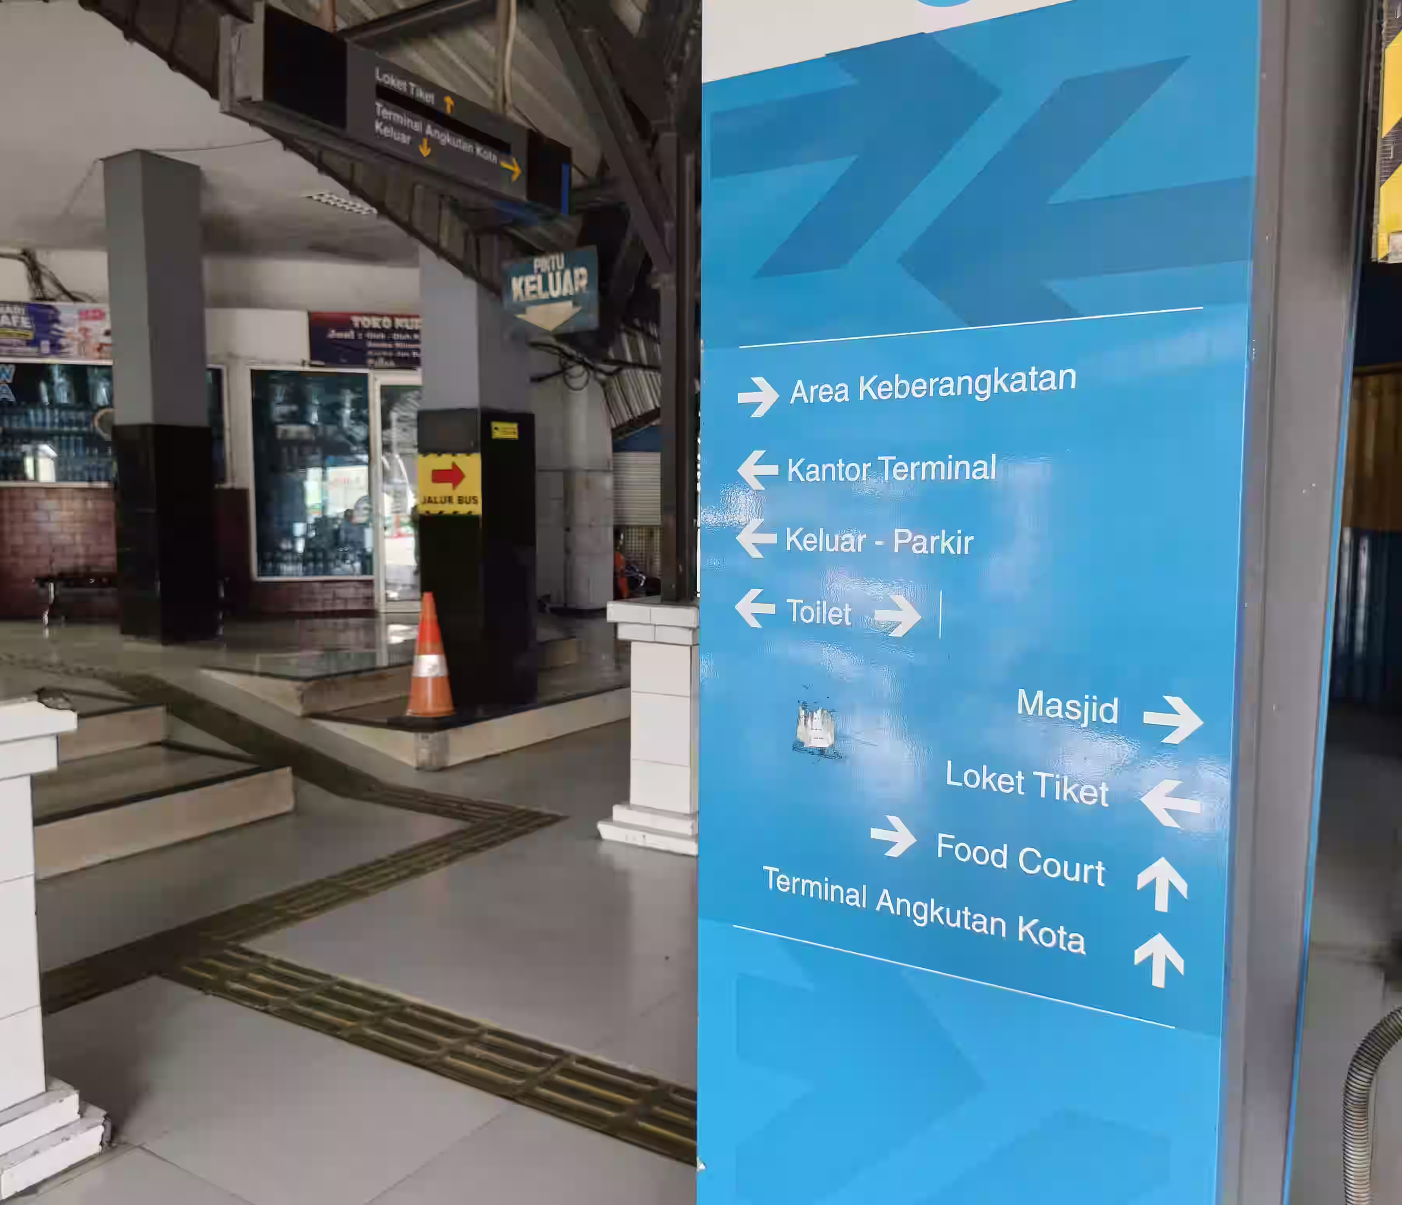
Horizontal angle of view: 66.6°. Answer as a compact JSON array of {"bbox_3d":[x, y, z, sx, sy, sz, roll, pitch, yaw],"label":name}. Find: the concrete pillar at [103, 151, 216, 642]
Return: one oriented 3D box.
[{"bbox_3d":[-4.298,-1.573,8.564,0.530,3.750,0.530,3,5,31],"label":"concrete pillar"}]

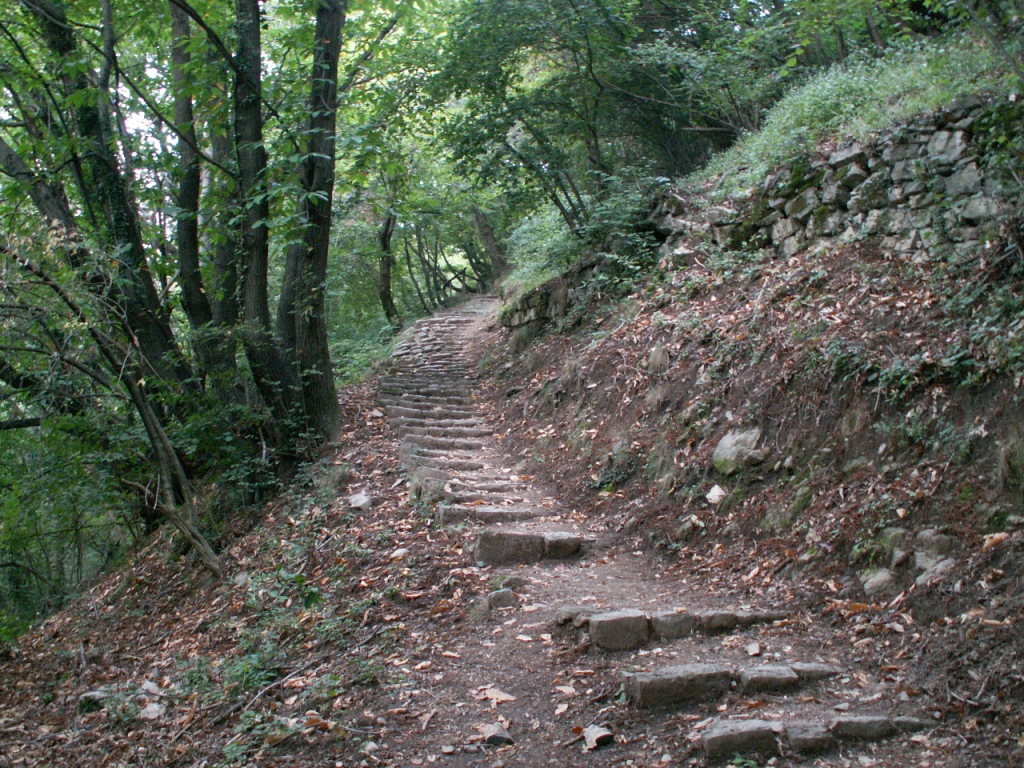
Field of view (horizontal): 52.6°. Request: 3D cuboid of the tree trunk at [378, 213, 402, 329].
[{"bbox_3d":[-2.054,-1.935,17.500,0.370,2.000,0.330,0,-1,0],"label":"tree trunk"}]

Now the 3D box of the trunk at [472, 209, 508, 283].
[{"bbox_3d":[-0.519,-3.344,25.000,0.400,1.850,0.400,-19,-1,0],"label":"trunk"}]

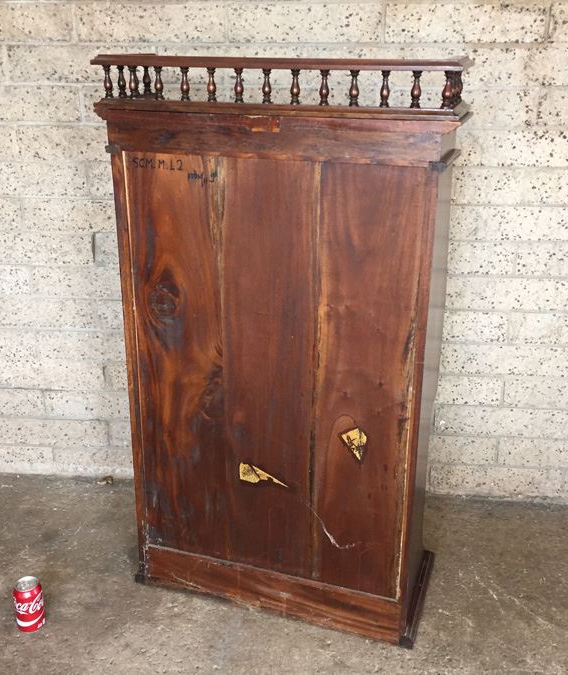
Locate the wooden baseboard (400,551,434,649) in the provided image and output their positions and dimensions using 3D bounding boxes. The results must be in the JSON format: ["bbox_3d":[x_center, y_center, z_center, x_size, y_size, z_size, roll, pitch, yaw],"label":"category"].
[{"bbox_3d":[0.344,0.659,1.922,0.029,0.028,0.345,7,22,17],"label":"wooden baseboard"}]

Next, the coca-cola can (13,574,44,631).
[{"bbox_3d":[-0.612,0.645,1.818,0.066,0.122,0.066,-8,23,-21],"label":"coca-cola can"}]

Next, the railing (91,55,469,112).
[{"bbox_3d":[-0.006,-0.516,1.520,0.738,0.097,0.217,7,22,17],"label":"railing"}]

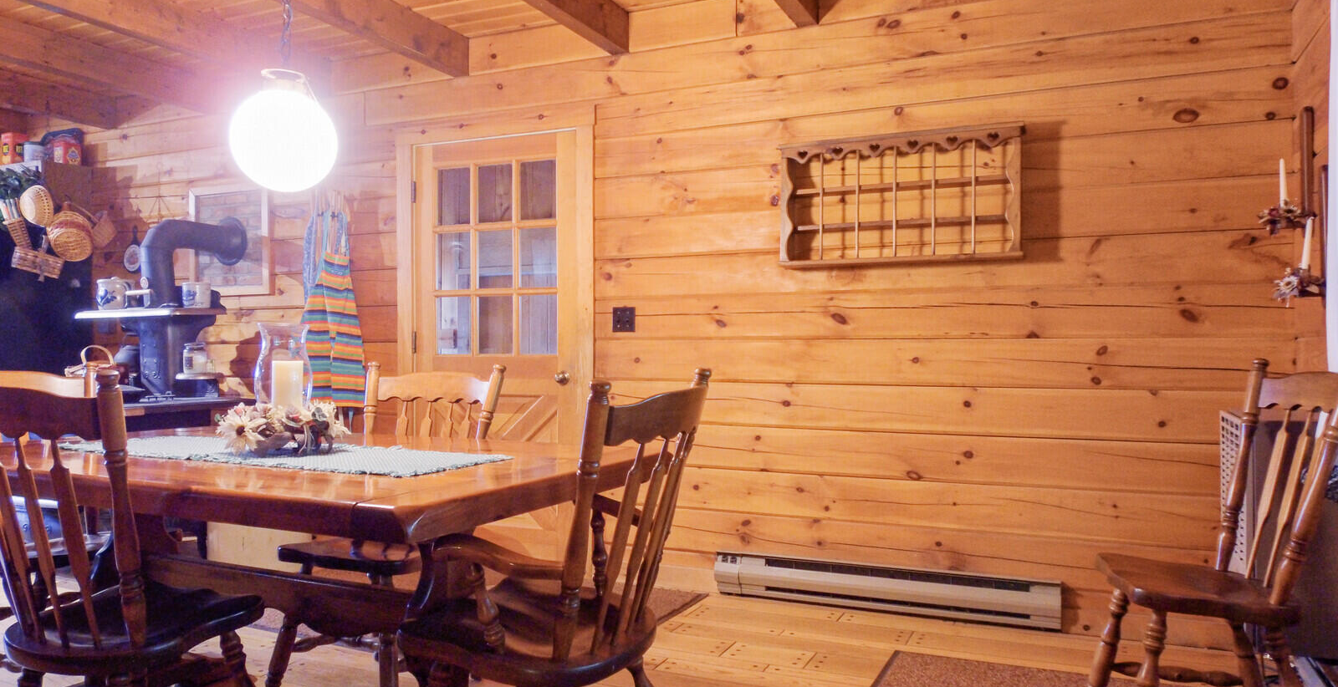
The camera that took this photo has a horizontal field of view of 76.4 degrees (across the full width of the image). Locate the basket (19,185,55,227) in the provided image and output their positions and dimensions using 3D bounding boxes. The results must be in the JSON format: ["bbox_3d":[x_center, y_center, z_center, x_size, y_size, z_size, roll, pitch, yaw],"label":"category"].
[{"bbox_3d":[-3.558,-0.768,4.789,0.230,0.230,0.100,9,3,22],"label":"basket"}]

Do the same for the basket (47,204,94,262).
[{"bbox_3d":[-3.483,-0.629,4.941,0.235,0.250,0.150,0,22,-40],"label":"basket"}]

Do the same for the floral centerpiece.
[{"bbox_3d":[-1.121,0.239,2.470,0.350,0.130,0.340,0,0,-24],"label":"floral centerpiece"}]

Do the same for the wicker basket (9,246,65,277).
[{"bbox_3d":[-3.586,-0.466,4.825,0.075,0.120,0.245,0,-10,23],"label":"wicker basket"}]

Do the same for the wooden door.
[{"bbox_3d":[-0.847,0.033,4.044,1.020,2.070,0.070,0,0,23],"label":"wooden door"}]

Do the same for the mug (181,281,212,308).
[{"bbox_3d":[-2.301,-0.237,4.141,0.125,0.125,0.130,0,0,-29],"label":"mug"}]

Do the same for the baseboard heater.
[{"bbox_3d":[0.807,0.953,3.315,1.314,0.172,0.066,0,0,23],"label":"baseboard heater"}]

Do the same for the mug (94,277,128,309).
[{"bbox_3d":[-2.843,-0.253,4.335,0.138,0.148,0.122,0,0,-33],"label":"mug"}]

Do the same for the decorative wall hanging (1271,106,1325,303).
[{"bbox_3d":[1.902,-0.420,2.580,0.120,0.600,0.290,0,0,25],"label":"decorative wall hanging"}]

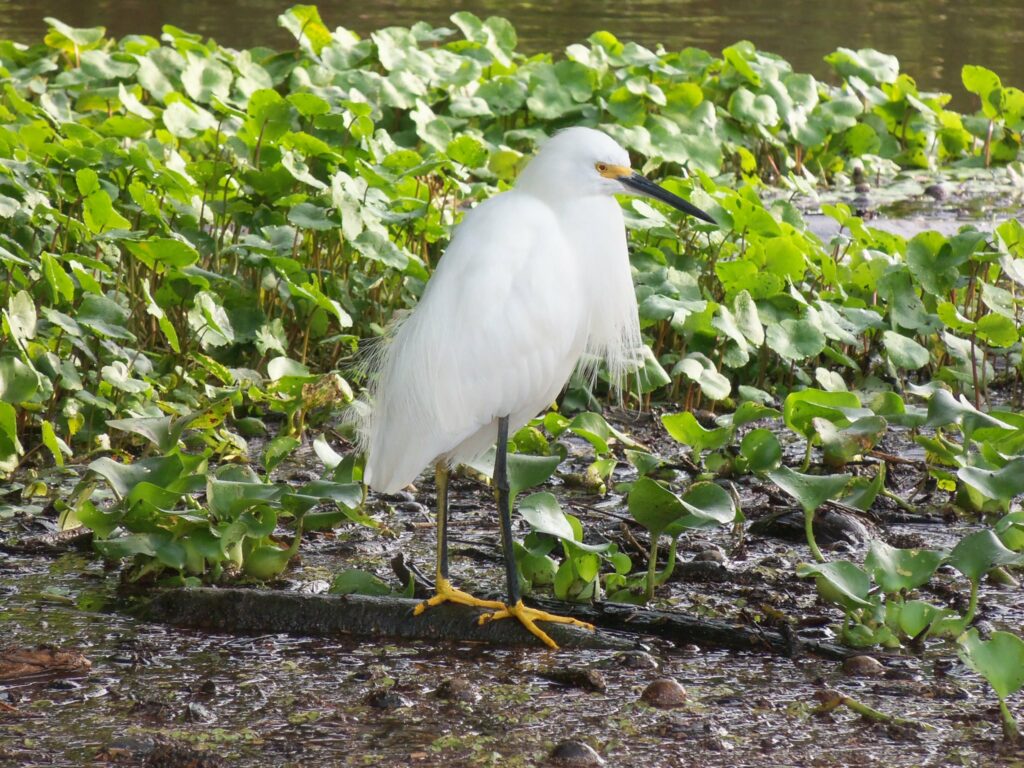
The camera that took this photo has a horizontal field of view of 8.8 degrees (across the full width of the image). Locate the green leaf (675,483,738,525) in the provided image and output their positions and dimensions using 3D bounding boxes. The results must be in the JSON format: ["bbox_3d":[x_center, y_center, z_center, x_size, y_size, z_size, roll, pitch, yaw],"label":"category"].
[{"bbox_3d":[0.170,0.106,5.825,0.053,0.032,0.033,0,13,0],"label":"green leaf"}]

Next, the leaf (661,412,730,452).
[{"bbox_3d":[0.173,0.046,6.267,0.063,0.032,0.034,0,13,0],"label":"leaf"}]

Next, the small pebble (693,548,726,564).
[{"bbox_3d":[0.177,0.156,5.950,0.031,0.014,0.026,0,13,0],"label":"small pebble"}]

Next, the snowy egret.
[{"bbox_3d":[0.020,0.002,5.700,0.305,0.440,0.140,2,13,8],"label":"snowy egret"}]

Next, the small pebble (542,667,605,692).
[{"bbox_3d":[0.051,0.248,5.540,0.053,0.019,0.034,0,13,0],"label":"small pebble"}]

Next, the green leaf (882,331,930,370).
[{"bbox_3d":[0.388,-0.033,6.513,0.045,0.033,0.032,0,13,0],"label":"green leaf"}]

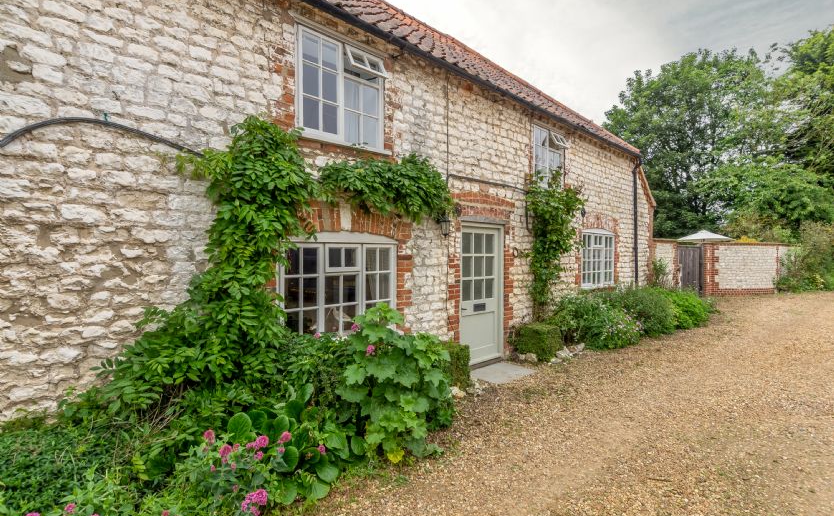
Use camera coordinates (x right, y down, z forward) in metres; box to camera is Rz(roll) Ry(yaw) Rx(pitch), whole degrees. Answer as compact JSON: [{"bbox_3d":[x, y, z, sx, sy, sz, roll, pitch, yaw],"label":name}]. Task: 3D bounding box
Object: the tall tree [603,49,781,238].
[{"bbox_3d":[15.856,-5.379,23.910,10.000,13.355,9.000,1,1,33],"label":"tall tree"}]

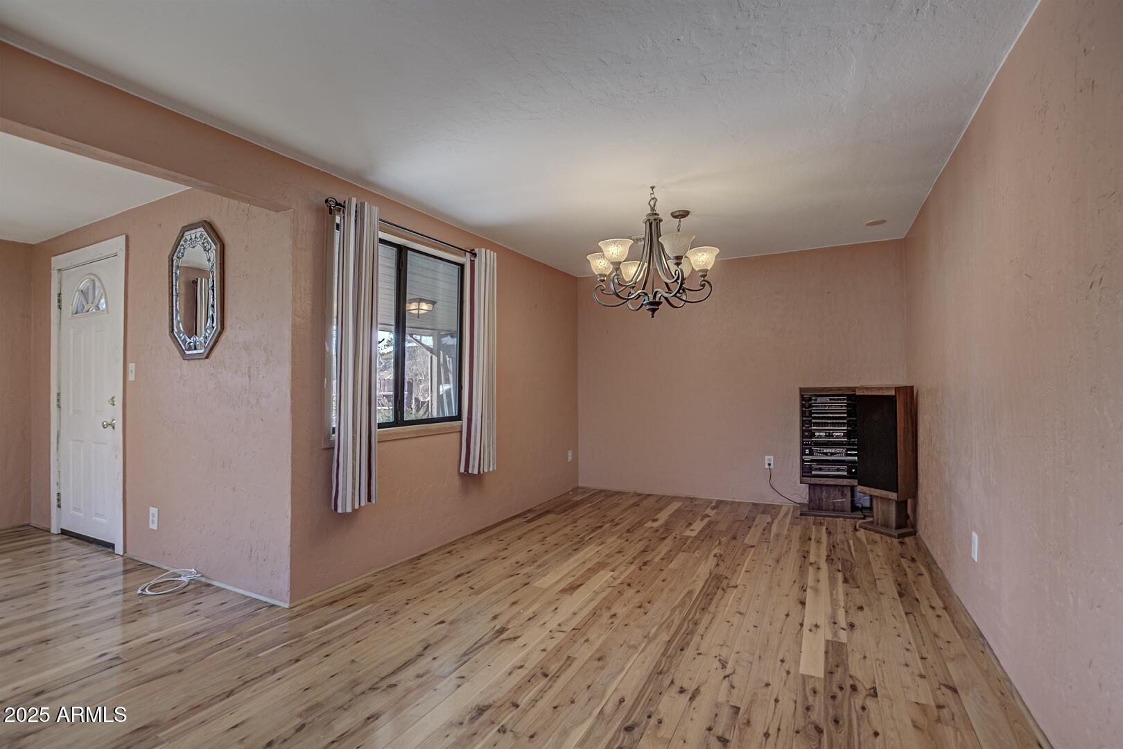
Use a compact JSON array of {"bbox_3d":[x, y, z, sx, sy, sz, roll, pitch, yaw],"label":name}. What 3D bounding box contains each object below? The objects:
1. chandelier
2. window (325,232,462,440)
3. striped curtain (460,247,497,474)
[{"bbox_3d":[0.551,-0.735,2.805,0.790,0.788,0.773,0,-1,0],"label":"chandelier"},{"bbox_3d":[-1.035,-0.267,3.126,0.103,1.271,1.122,-1,-1,30],"label":"window"},{"bbox_3d":[-0.623,-0.106,3.606,0.126,1.740,0.321,-1,-1,30],"label":"striped curtain"}]

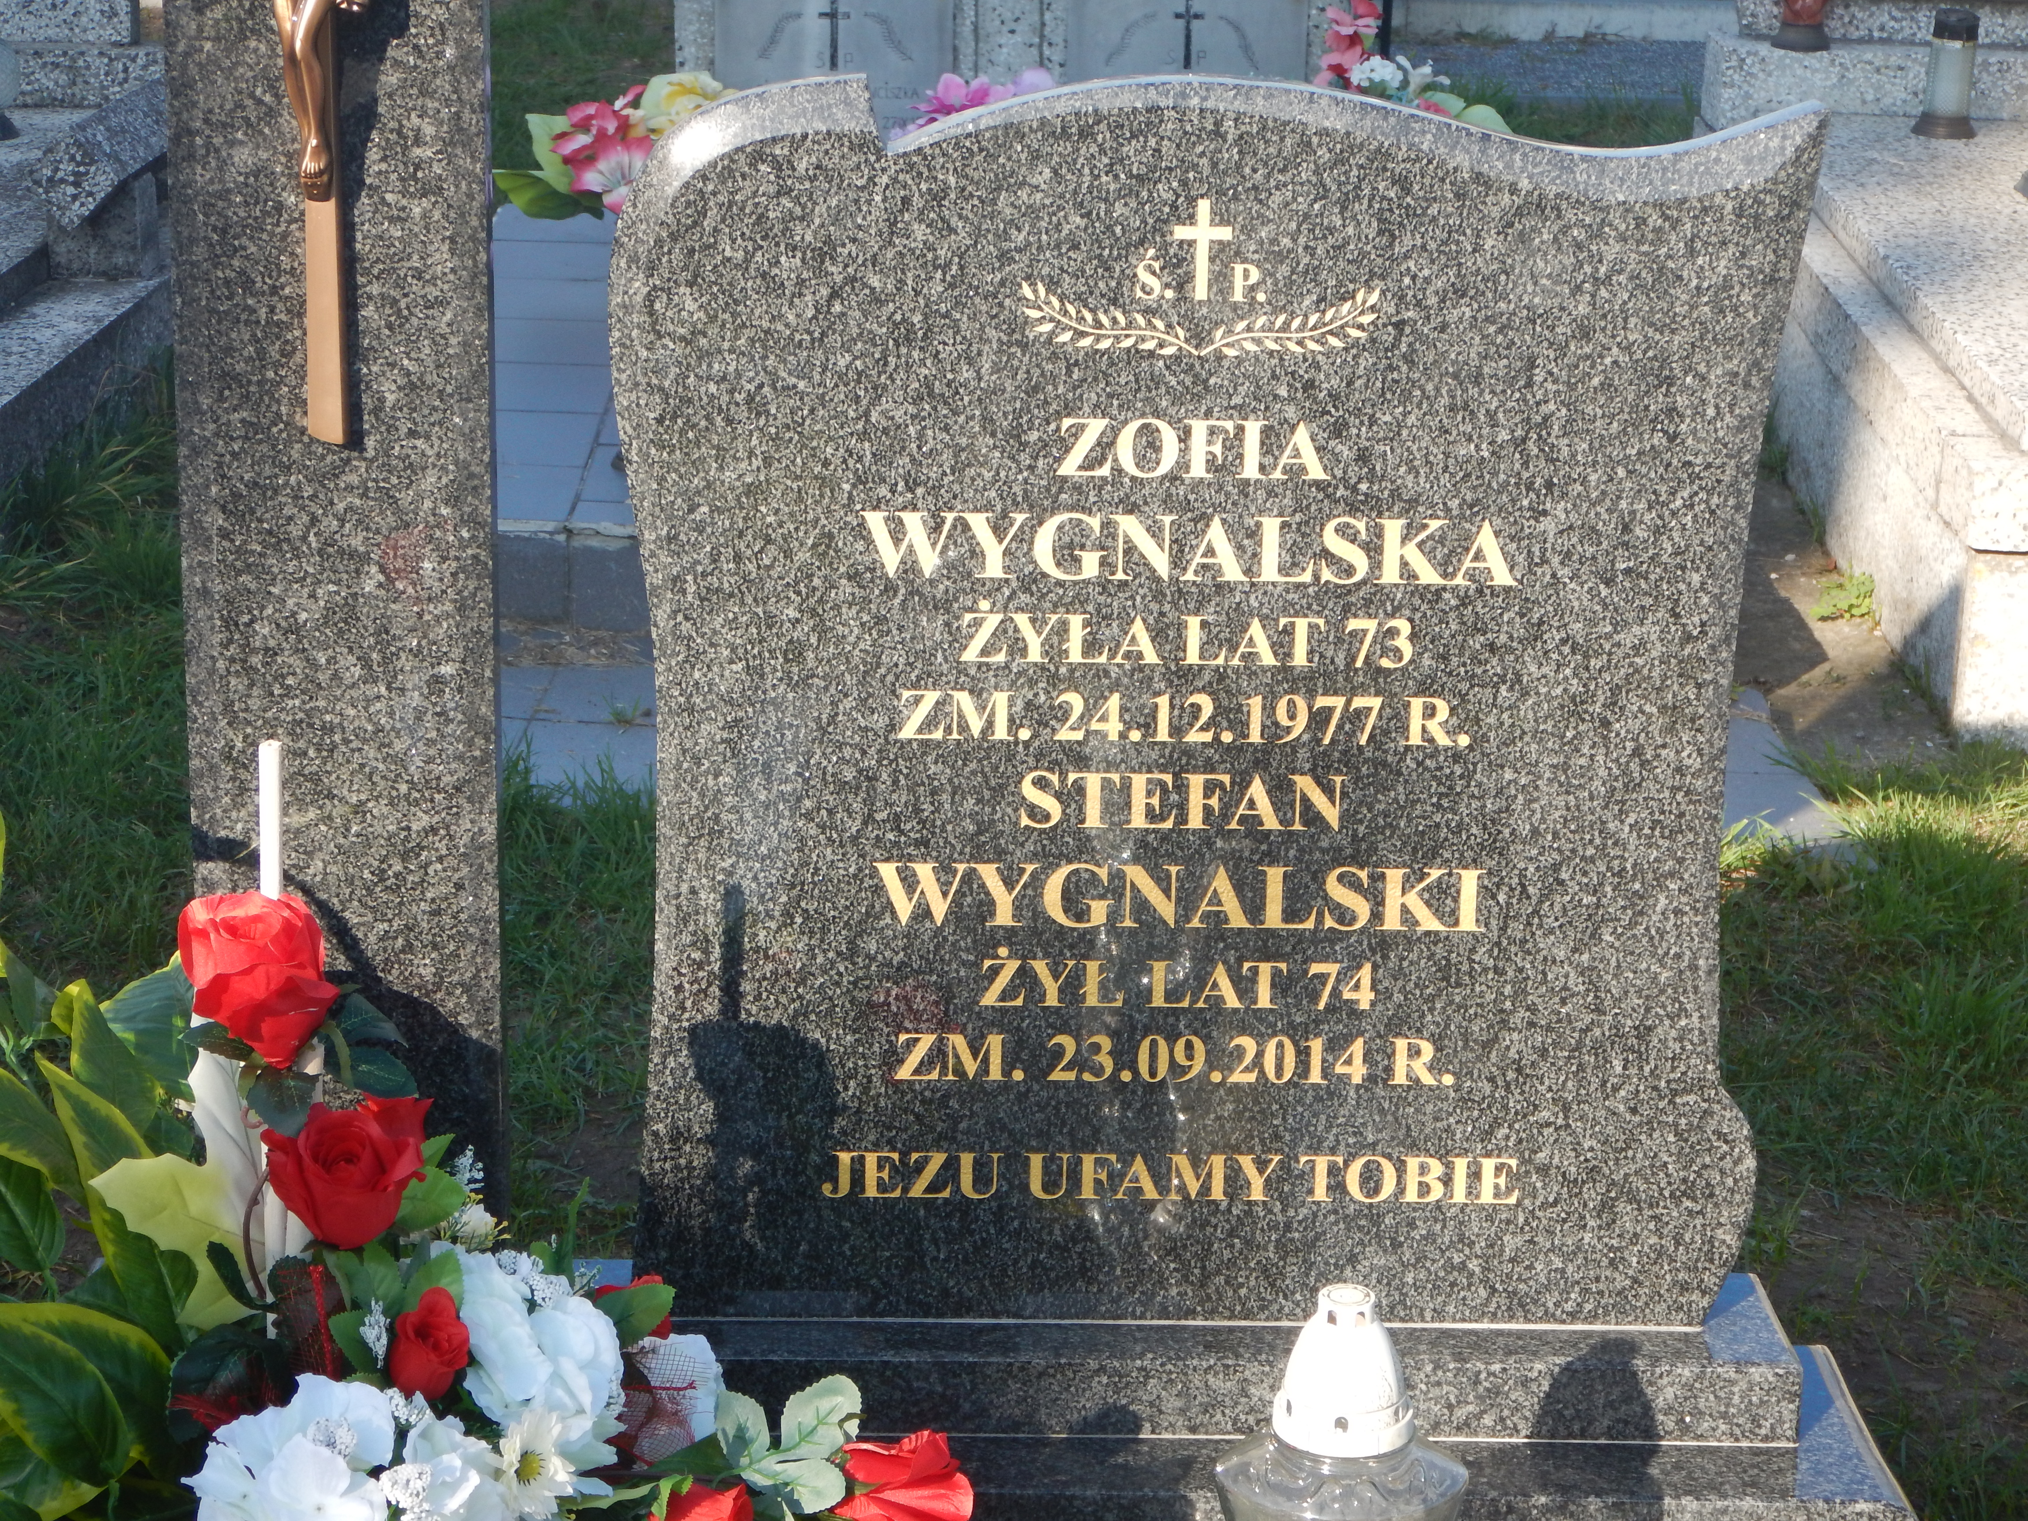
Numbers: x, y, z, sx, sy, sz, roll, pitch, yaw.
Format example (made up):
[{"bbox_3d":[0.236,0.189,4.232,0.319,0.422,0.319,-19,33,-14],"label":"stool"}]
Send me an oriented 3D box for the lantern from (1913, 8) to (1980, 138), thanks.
[{"bbox_3d":[1.432,-1.051,6.450,0.099,0.187,0.099,2,18,0],"label":"lantern"}]

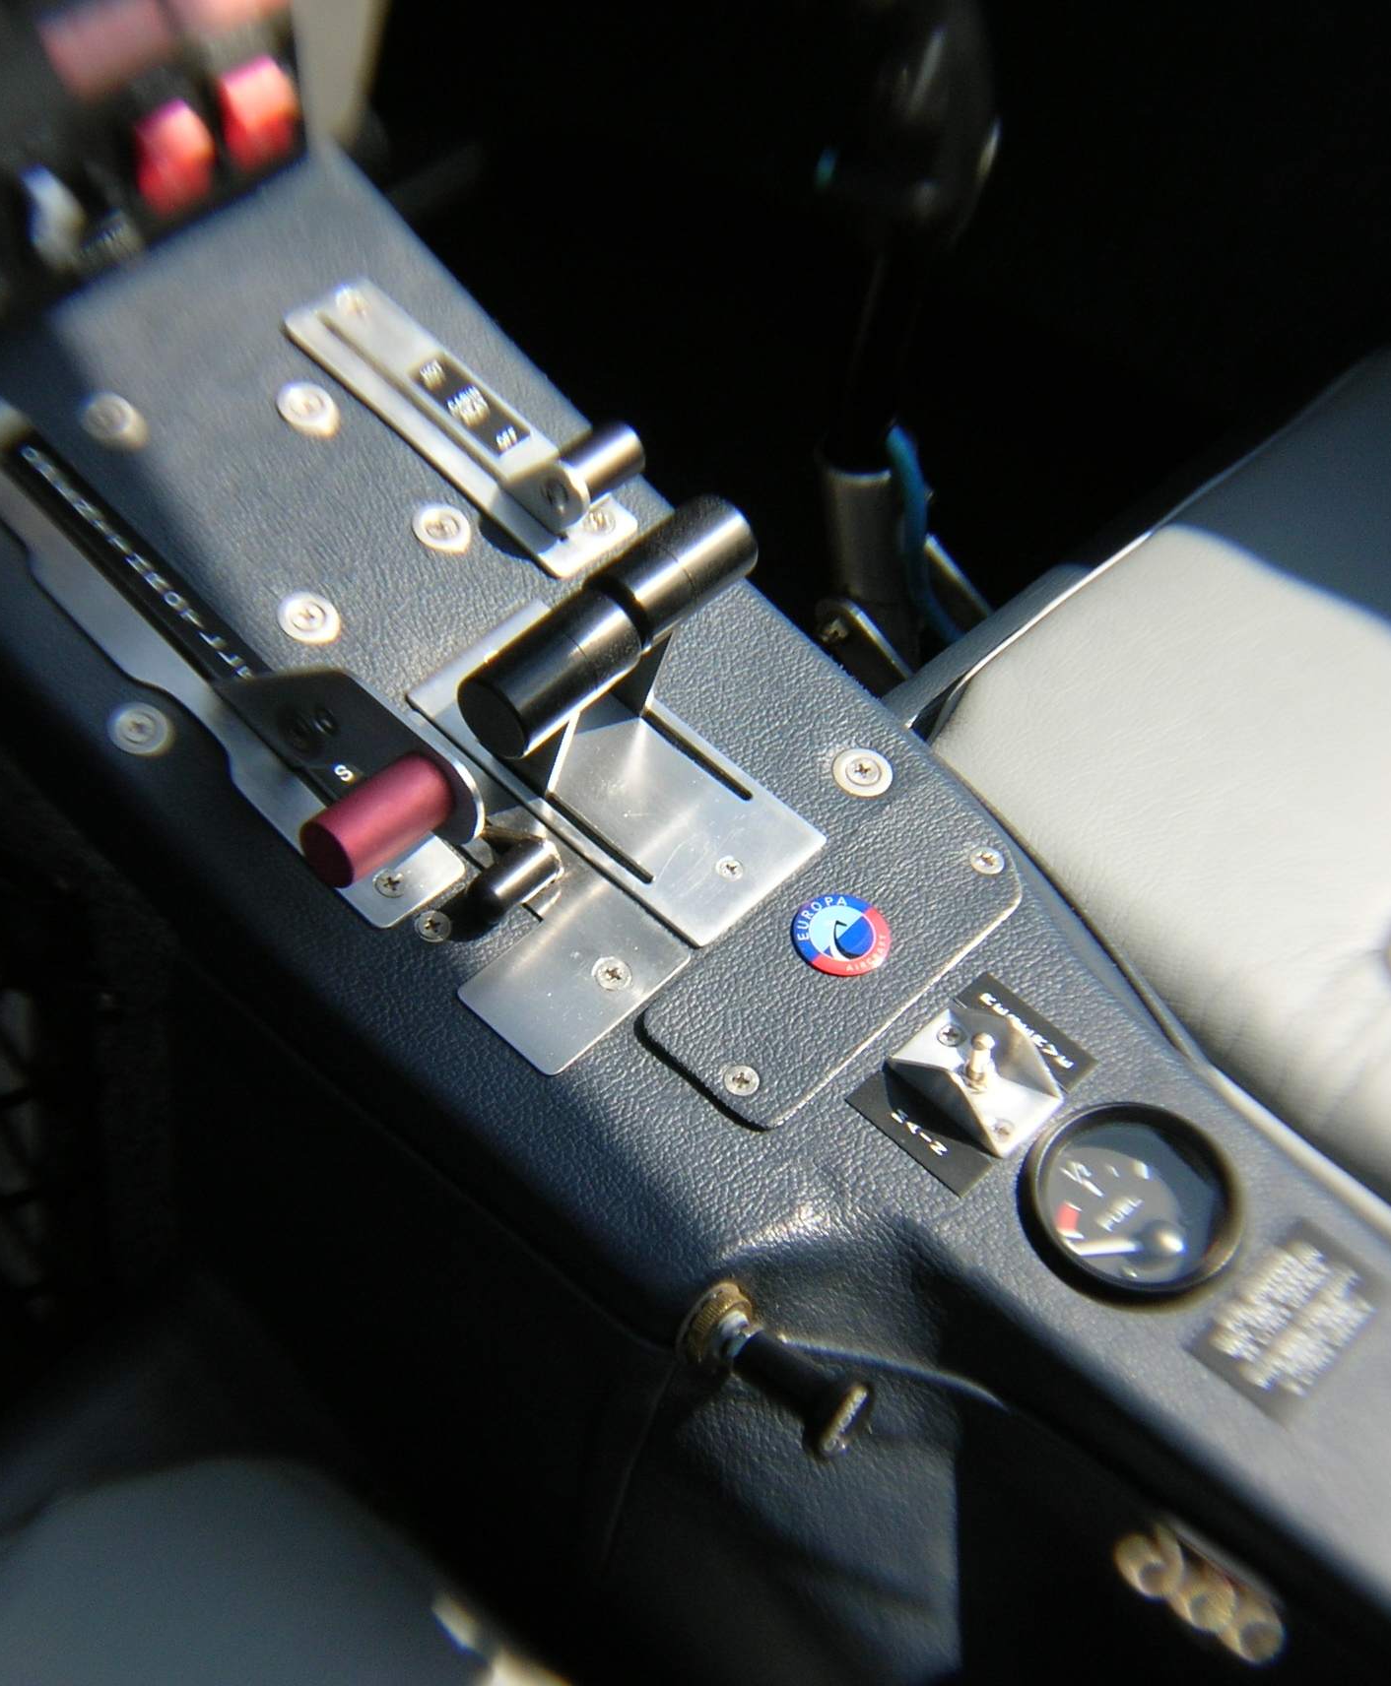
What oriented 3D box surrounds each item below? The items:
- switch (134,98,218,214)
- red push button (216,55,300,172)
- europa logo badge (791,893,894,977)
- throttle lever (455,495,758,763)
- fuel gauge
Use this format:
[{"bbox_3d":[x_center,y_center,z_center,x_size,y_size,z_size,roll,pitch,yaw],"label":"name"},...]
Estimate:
[{"bbox_3d":[-0.148,-0.195,1.440,0.013,0.025,0.018,36,56,24],"label":"switch"},{"bbox_3d":[-0.126,-0.210,1.459,0.013,0.025,0.018,36,56,24],"label":"red push button"},{"bbox_3d":[0.040,0.025,1.378,0.027,0.003,0.027,42,58,16],"label":"europa logo badge"},{"bbox_3d":[-0.023,-0.059,1.361,0.026,0.026,0.094,42,58,16],"label":"throttle lever"},{"bbox_3d":[0.117,0.097,1.345,0.056,0.012,0.056,42,58,16],"label":"fuel gauge"}]

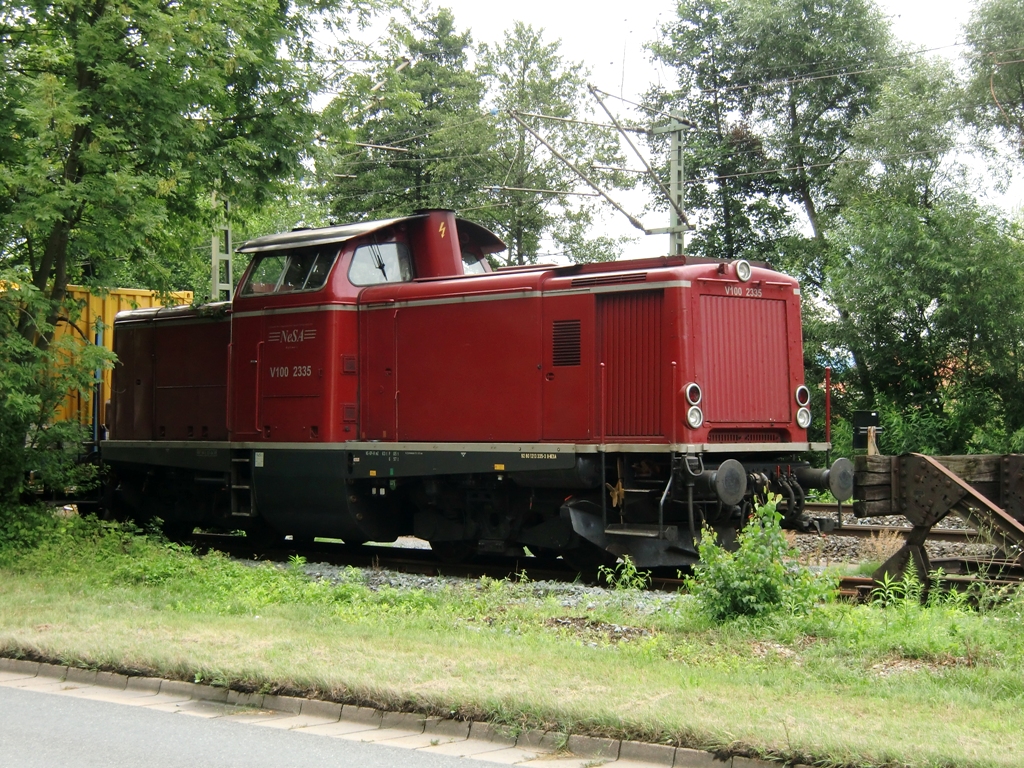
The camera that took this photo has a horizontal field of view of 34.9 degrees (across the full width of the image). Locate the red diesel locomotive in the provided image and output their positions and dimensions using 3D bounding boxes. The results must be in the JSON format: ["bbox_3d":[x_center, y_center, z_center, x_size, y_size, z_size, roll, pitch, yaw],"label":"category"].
[{"bbox_3d":[-1.547,0.011,20.835,3.070,4.260,12.300,1,-2,-45],"label":"red diesel locomotive"}]

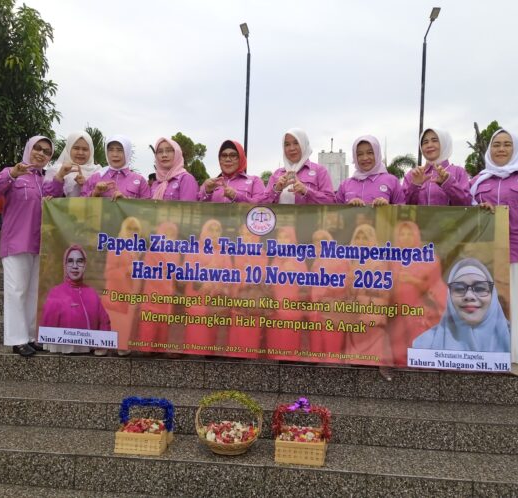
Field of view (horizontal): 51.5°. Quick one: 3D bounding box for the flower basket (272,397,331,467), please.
[{"bbox_3d":[0.222,0.938,2.816,0.290,0.307,0.200,1,0,5],"label":"flower basket"}]

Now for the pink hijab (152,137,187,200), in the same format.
[{"bbox_3d":[-0.607,-0.542,3.663,0.230,0.451,0.270,1,0,15],"label":"pink hijab"}]

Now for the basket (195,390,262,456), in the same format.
[{"bbox_3d":[-0.162,0.926,2.902,0.340,0.318,0.320,1,0,5],"label":"basket"}]

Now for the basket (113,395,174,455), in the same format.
[{"bbox_3d":[-0.625,0.942,2.917,0.270,0.271,0.190,1,0,5],"label":"basket"}]

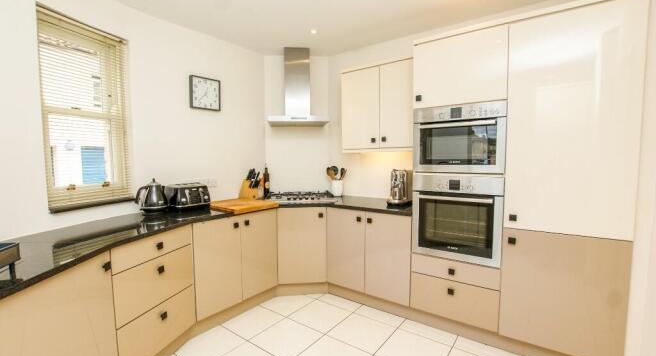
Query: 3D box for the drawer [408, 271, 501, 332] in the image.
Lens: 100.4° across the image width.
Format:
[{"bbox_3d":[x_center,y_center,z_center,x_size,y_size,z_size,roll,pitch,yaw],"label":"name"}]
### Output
[{"bbox_3d":[1.062,0.887,2.234,0.600,0.293,0.540,2,4,34],"label":"drawer"}]

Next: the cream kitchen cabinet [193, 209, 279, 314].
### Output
[{"bbox_3d":[-0.936,0.664,2.447,0.570,0.722,0.785,3,5,39],"label":"cream kitchen cabinet"}]

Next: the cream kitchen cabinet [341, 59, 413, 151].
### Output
[{"bbox_3d":[0.558,-0.641,2.626,0.770,0.765,0.360,2,4,34],"label":"cream kitchen cabinet"}]

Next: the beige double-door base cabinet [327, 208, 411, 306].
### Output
[{"bbox_3d":[0.489,0.645,2.629,0.807,0.733,0.580,2,4,34],"label":"beige double-door base cabinet"}]

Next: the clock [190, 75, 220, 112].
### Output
[{"bbox_3d":[-1.154,-0.787,2.570,0.040,0.288,0.284,3,5,38],"label":"clock"}]

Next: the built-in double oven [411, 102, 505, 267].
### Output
[{"bbox_3d":[1.051,0.028,2.164,0.590,1.100,0.560,2,5,33],"label":"built-in double oven"}]

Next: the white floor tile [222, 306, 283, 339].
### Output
[{"bbox_3d":[-0.626,1.189,2.262,0.390,0.014,0.388,2,5,37],"label":"white floor tile"}]

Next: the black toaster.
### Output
[{"bbox_3d":[-1.186,0.165,2.297,0.280,0.205,0.270,3,5,40],"label":"black toaster"}]

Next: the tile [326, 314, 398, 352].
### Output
[{"bbox_3d":[0.270,1.192,2.107,0.395,0.014,0.388,2,5,37],"label":"tile"}]

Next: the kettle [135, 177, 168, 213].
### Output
[{"bbox_3d":[-1.364,0.150,2.106,0.200,0.260,0.170,-3,5,-28],"label":"kettle"}]

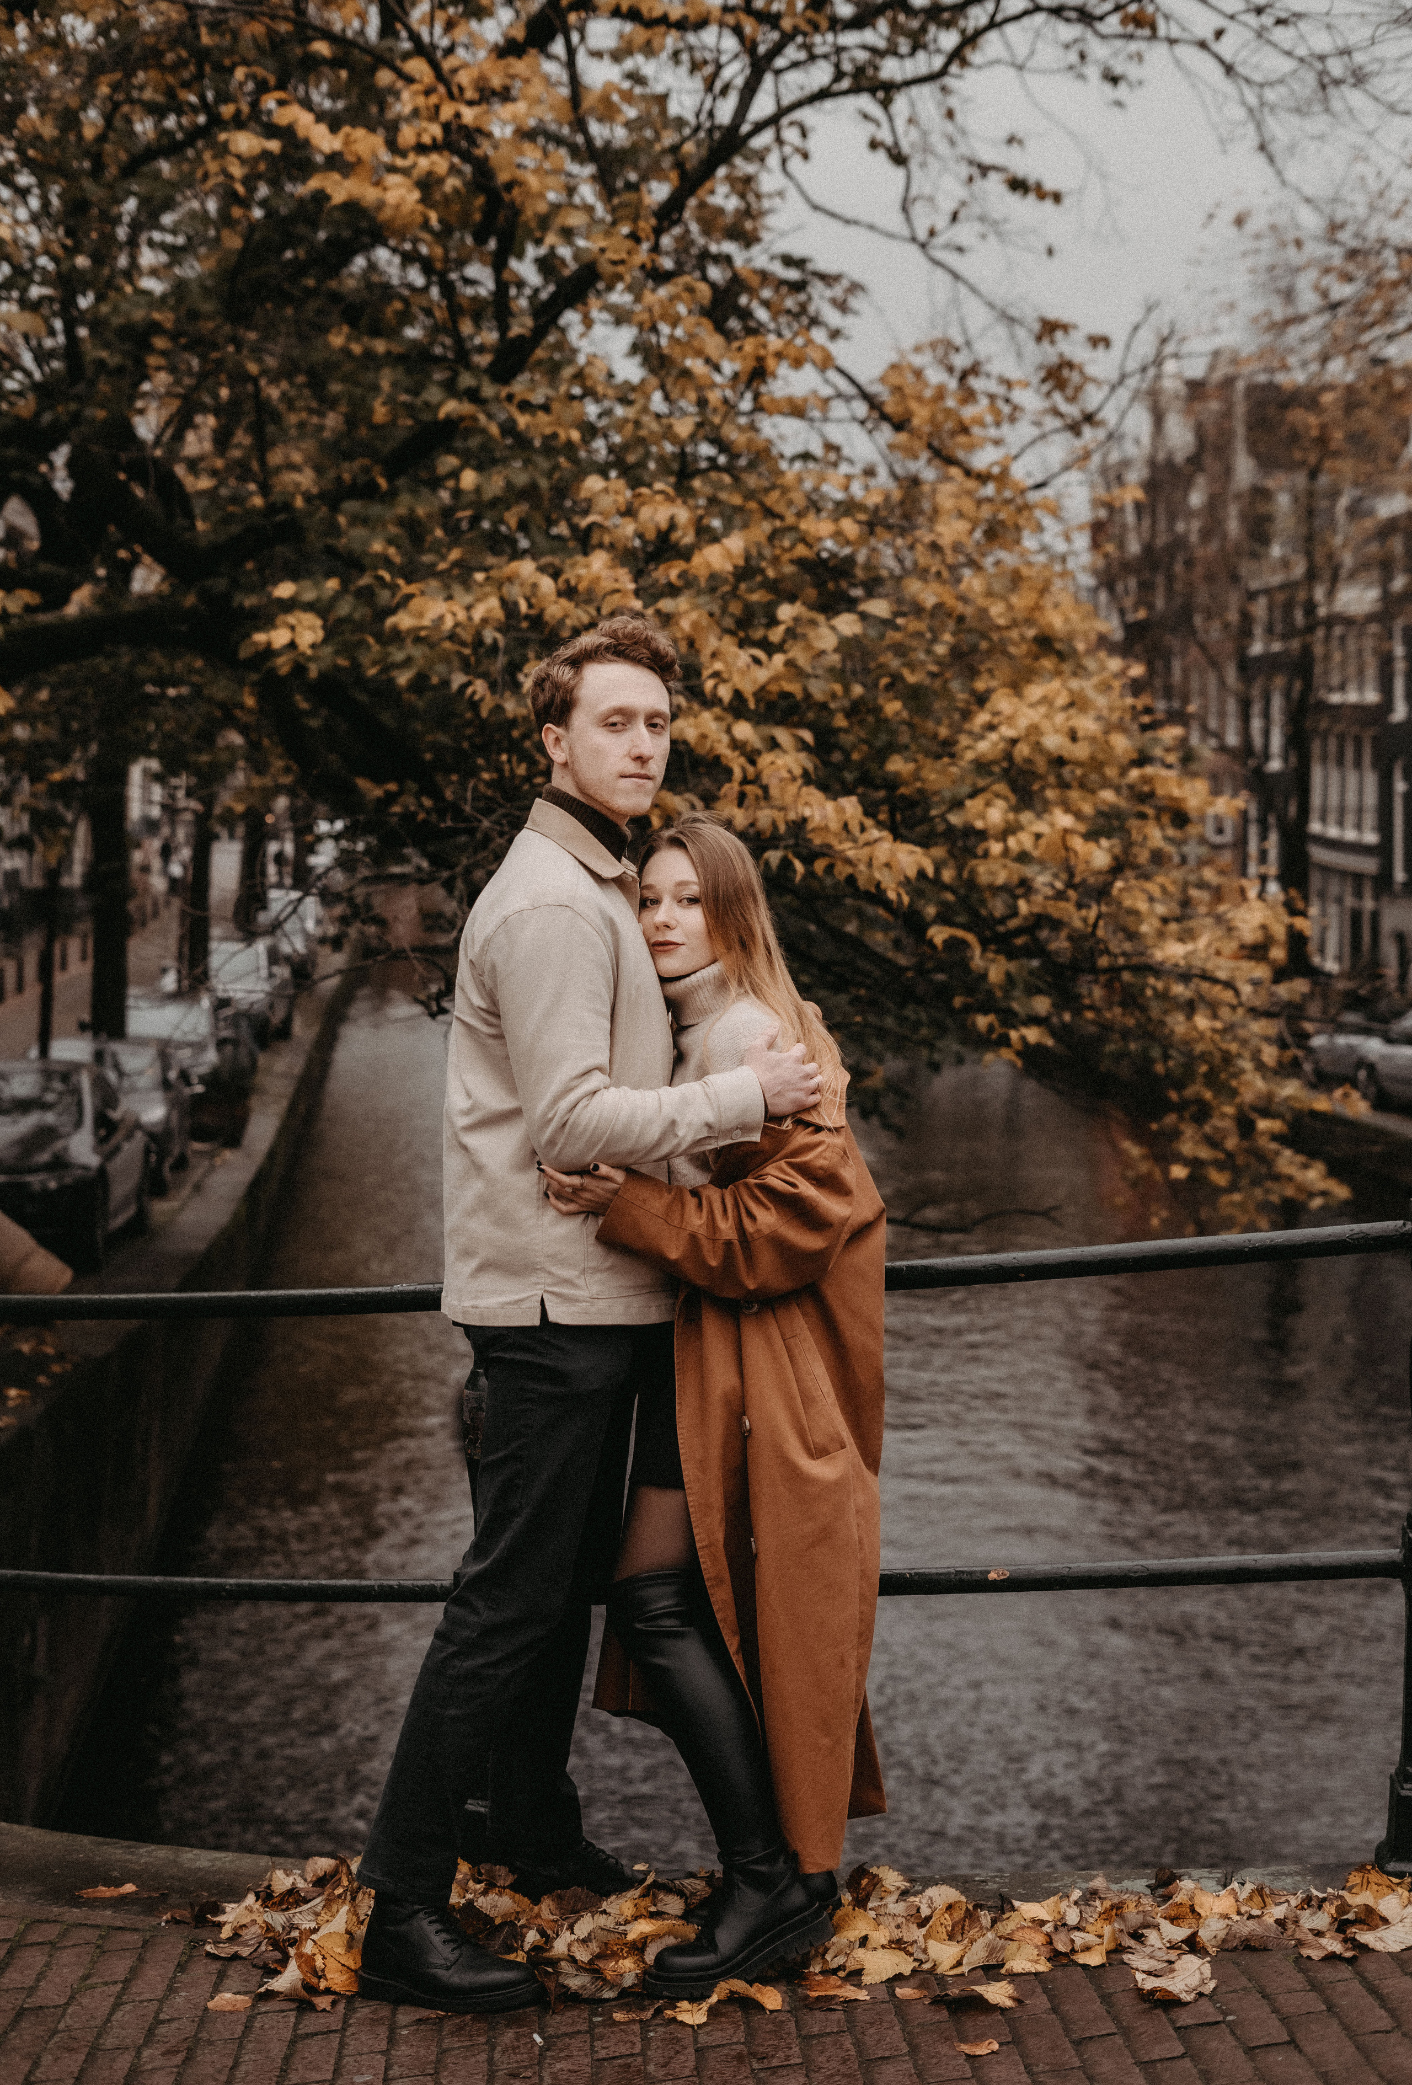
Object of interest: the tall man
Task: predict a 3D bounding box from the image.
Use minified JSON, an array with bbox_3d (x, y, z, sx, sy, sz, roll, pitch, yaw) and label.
[{"bbox_3d":[-0.125,0.360,4.050,0.600,1.875,0.530,1,6,17],"label":"tall man"}]

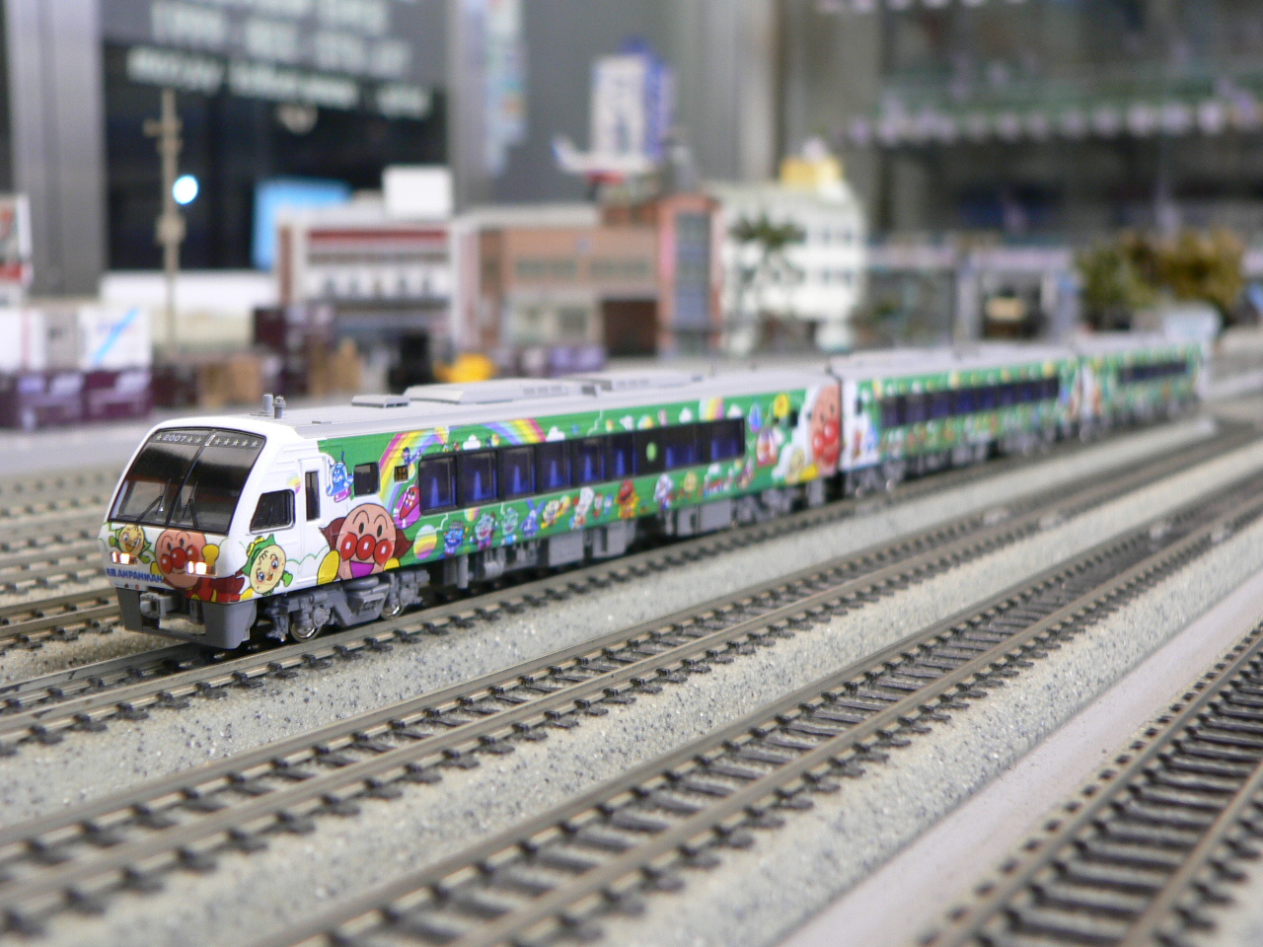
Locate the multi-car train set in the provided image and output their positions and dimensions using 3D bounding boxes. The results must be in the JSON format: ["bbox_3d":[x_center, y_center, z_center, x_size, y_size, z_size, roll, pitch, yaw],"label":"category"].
[{"bbox_3d":[0.064,-0.013,0.335,0.019,0.026,0.418,5,8,32],"label":"multi-car train set"}]

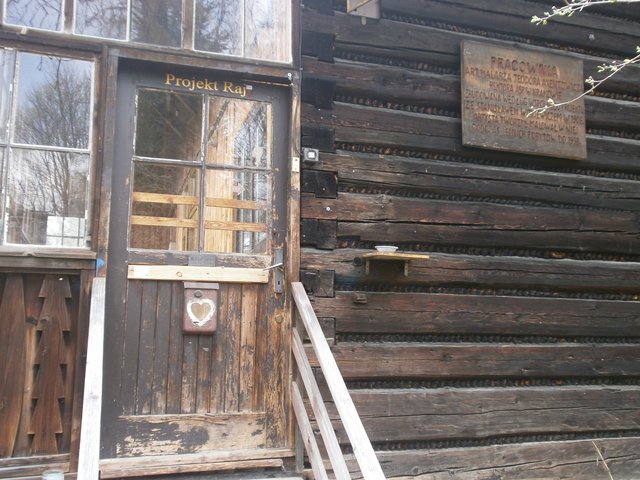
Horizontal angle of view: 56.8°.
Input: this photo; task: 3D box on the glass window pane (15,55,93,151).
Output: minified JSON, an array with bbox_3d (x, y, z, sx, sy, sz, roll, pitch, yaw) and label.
[{"bbox_3d":[-1.288,-0.676,2.874,0.341,0.452,0.020,3,-8,-17],"label":"glass window pane"}]

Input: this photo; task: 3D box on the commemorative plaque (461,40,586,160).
[{"bbox_3d":[1.268,-0.853,3.670,0.876,0.650,0.040,3,-8,-17],"label":"commemorative plaque"}]

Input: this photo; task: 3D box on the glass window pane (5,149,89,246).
[{"bbox_3d":[-1.288,-0.202,2.813,0.356,0.454,0.020,3,-8,-17],"label":"glass window pane"}]

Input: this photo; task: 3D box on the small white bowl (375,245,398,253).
[{"bbox_3d":[0.362,0.056,3.207,0.128,0.037,0.128,1,-8,0],"label":"small white bowl"}]

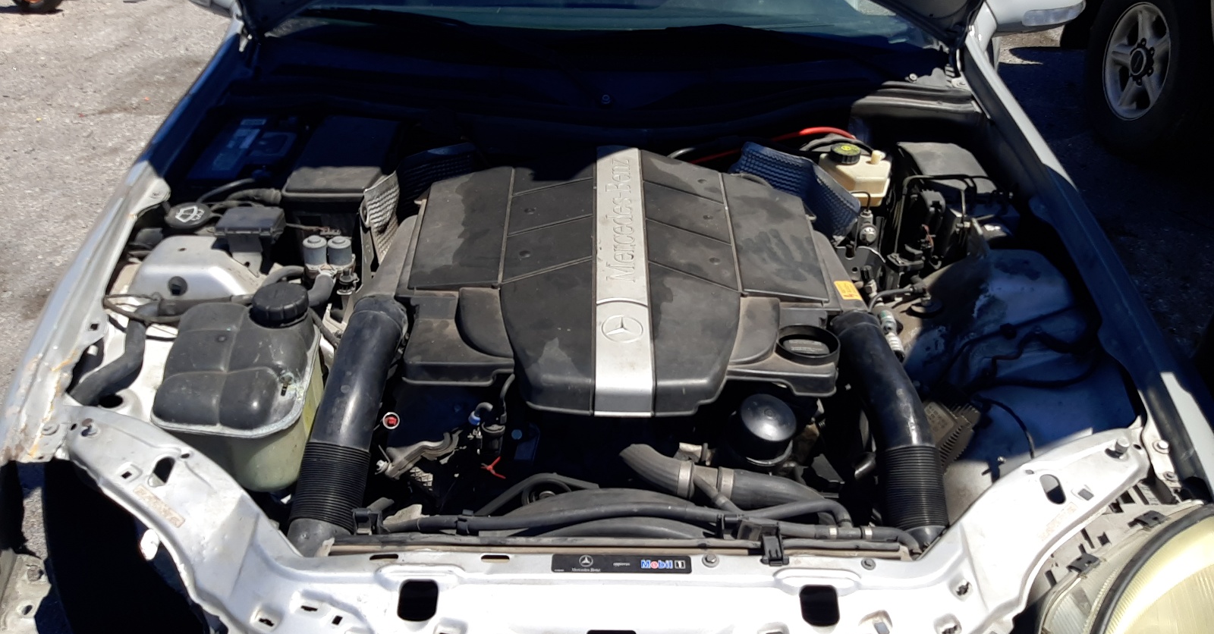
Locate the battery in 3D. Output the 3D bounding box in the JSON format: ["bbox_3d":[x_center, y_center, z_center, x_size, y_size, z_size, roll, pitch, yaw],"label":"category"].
[{"bbox_3d":[-0.613,-0.239,1.675,0.175,0.190,0.278,1,35,0],"label":"battery"}]

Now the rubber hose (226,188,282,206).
[{"bbox_3d":[-0.580,-0.203,1.504,0.090,0.028,0.028,1,35,0],"label":"rubber hose"}]

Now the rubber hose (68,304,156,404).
[{"bbox_3d":[-0.668,0.043,1.256,0.100,0.115,0.090,1,35,0],"label":"rubber hose"}]

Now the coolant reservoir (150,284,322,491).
[{"bbox_3d":[-0.484,0.075,1.204,0.195,0.205,0.225,1,35,0],"label":"coolant reservoir"}]

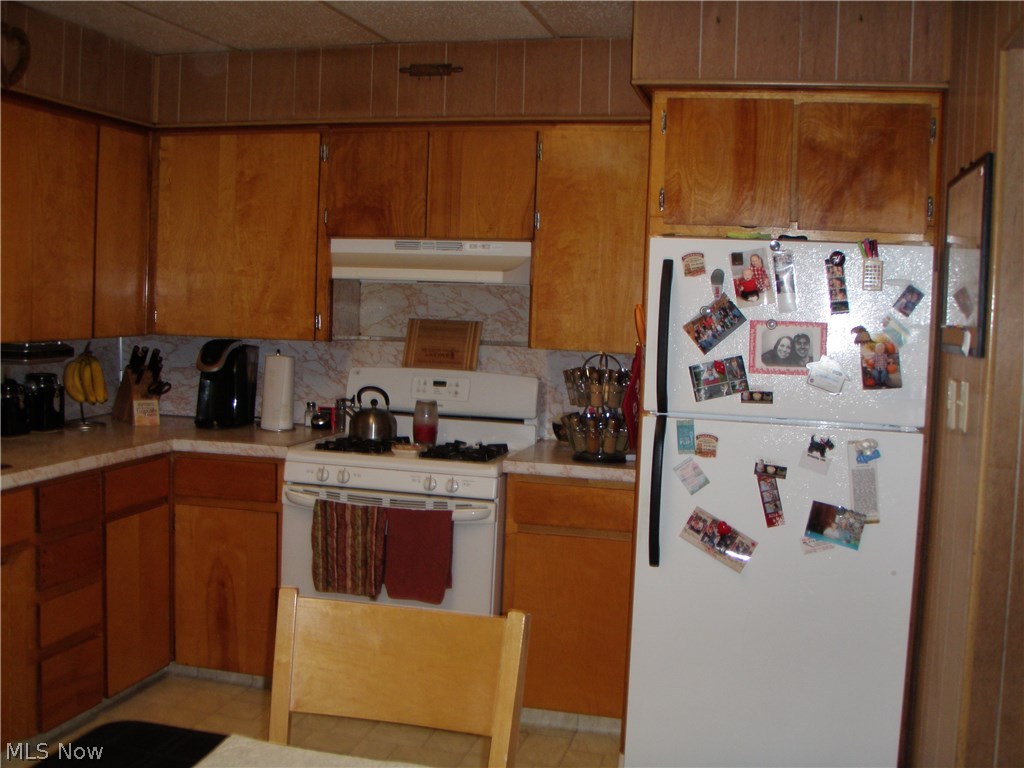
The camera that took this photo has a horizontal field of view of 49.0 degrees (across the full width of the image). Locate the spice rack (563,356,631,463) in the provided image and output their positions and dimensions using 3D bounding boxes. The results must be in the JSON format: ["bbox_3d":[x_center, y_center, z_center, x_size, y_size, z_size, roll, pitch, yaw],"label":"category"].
[{"bbox_3d":[0.307,0.073,3.788,0.260,0.360,0.260,3,4,14],"label":"spice rack"}]

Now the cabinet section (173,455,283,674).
[{"bbox_3d":[-0.933,0.622,4.329,0.472,0.790,0.610,3,5,15],"label":"cabinet section"}]

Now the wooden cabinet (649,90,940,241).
[{"bbox_3d":[0.867,-0.636,3.481,0.830,0.420,0.680,3,4,14],"label":"wooden cabinet"}]

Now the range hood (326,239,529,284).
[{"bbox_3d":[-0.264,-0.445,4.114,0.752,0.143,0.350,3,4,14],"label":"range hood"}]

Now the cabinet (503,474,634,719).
[{"bbox_3d":[0.254,0.675,3.900,0.453,0.780,0.610,3,4,14],"label":"cabinet"}]

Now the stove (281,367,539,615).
[{"bbox_3d":[-0.343,0.557,3.962,0.760,1.155,0.715,3,4,14],"label":"stove"}]

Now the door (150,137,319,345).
[{"bbox_3d":[-1.031,-0.549,4.174,0.680,0.773,0.030,3,4,14],"label":"door"}]

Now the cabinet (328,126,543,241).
[{"bbox_3d":[-0.266,-0.724,4.112,0.795,0.415,0.320,3,4,14],"label":"cabinet"}]

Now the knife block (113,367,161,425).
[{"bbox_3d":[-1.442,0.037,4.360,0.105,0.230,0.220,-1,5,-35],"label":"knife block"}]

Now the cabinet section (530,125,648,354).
[{"bbox_3d":[0.323,-0.516,4.071,0.428,0.790,0.311,3,5,15],"label":"cabinet section"}]

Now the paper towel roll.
[{"bbox_3d":[-0.893,0.028,4.292,0.135,0.300,0.135,2,4,0],"label":"paper towel roll"}]

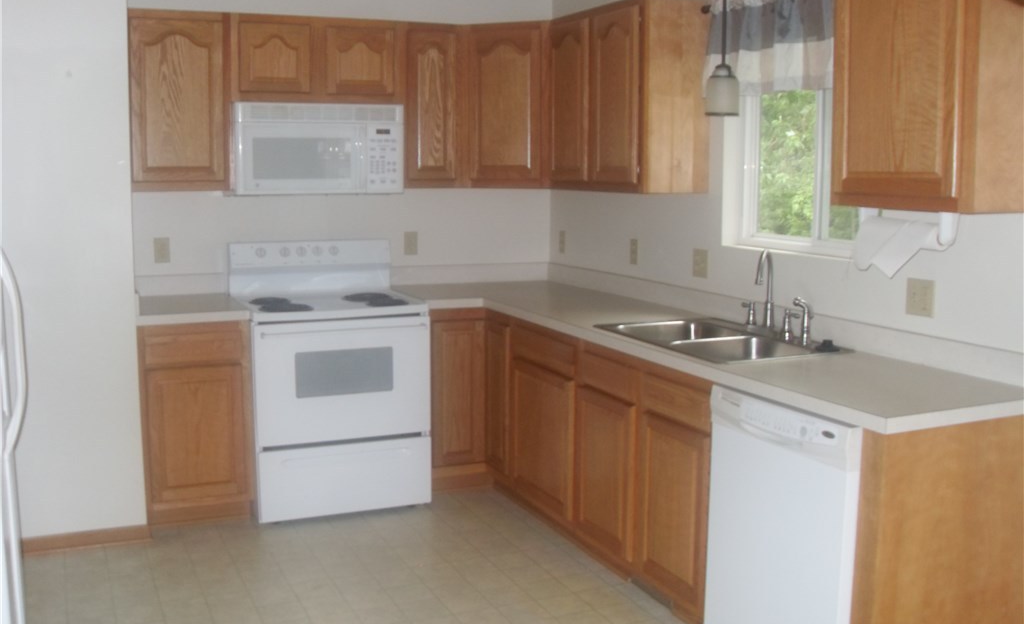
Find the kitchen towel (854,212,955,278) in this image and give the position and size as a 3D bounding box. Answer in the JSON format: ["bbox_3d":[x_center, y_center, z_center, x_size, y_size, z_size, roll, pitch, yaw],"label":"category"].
[{"bbox_3d":[1.094,-0.183,2.808,0.120,0.175,0.310,-3,9,-24],"label":"kitchen towel"}]

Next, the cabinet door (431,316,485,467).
[{"bbox_3d":[-0.245,0.362,4.511,0.257,0.660,0.022,-3,9,-24],"label":"cabinet door"}]

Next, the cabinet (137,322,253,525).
[{"bbox_3d":[-1.389,0.428,4.332,0.450,0.874,0.630,-3,9,-24],"label":"cabinet"}]

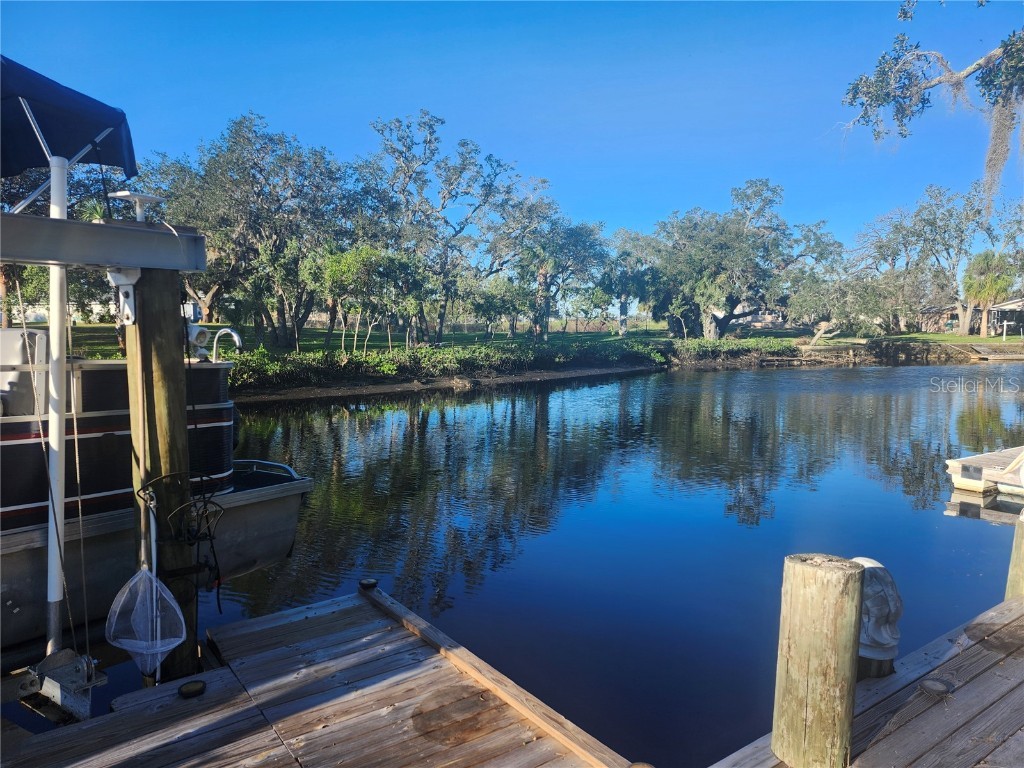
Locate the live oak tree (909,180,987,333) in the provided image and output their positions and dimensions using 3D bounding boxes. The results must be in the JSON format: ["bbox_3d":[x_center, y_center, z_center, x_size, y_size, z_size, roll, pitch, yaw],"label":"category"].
[{"bbox_3d":[34.968,-9.826,54.382,6.110,11.954,6.800,0,6,0],"label":"live oak tree"}]

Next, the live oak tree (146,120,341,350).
[{"bbox_3d":[-12.411,-6.934,31.334,9.019,10.596,8.800,0,6,0],"label":"live oak tree"}]

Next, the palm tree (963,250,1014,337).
[{"bbox_3d":[36.949,-6.997,52.760,3.548,6.614,3.700,0,6,0],"label":"palm tree"}]

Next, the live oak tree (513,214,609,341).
[{"bbox_3d":[2.876,-6.283,40.350,5.693,7.395,5.800,0,6,0],"label":"live oak tree"}]

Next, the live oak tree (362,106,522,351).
[{"bbox_3d":[-3.334,-7.416,32.643,7.484,11.032,7.800,0,6,0],"label":"live oak tree"}]

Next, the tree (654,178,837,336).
[{"bbox_3d":[15.434,-8.136,44.781,12.384,10.265,11.500,0,6,0],"label":"tree"}]

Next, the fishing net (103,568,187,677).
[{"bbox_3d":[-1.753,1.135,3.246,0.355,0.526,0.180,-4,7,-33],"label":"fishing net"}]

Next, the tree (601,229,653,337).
[{"bbox_3d":[8.081,-7.004,47.604,3.778,7.346,4.200,0,6,0],"label":"tree"}]

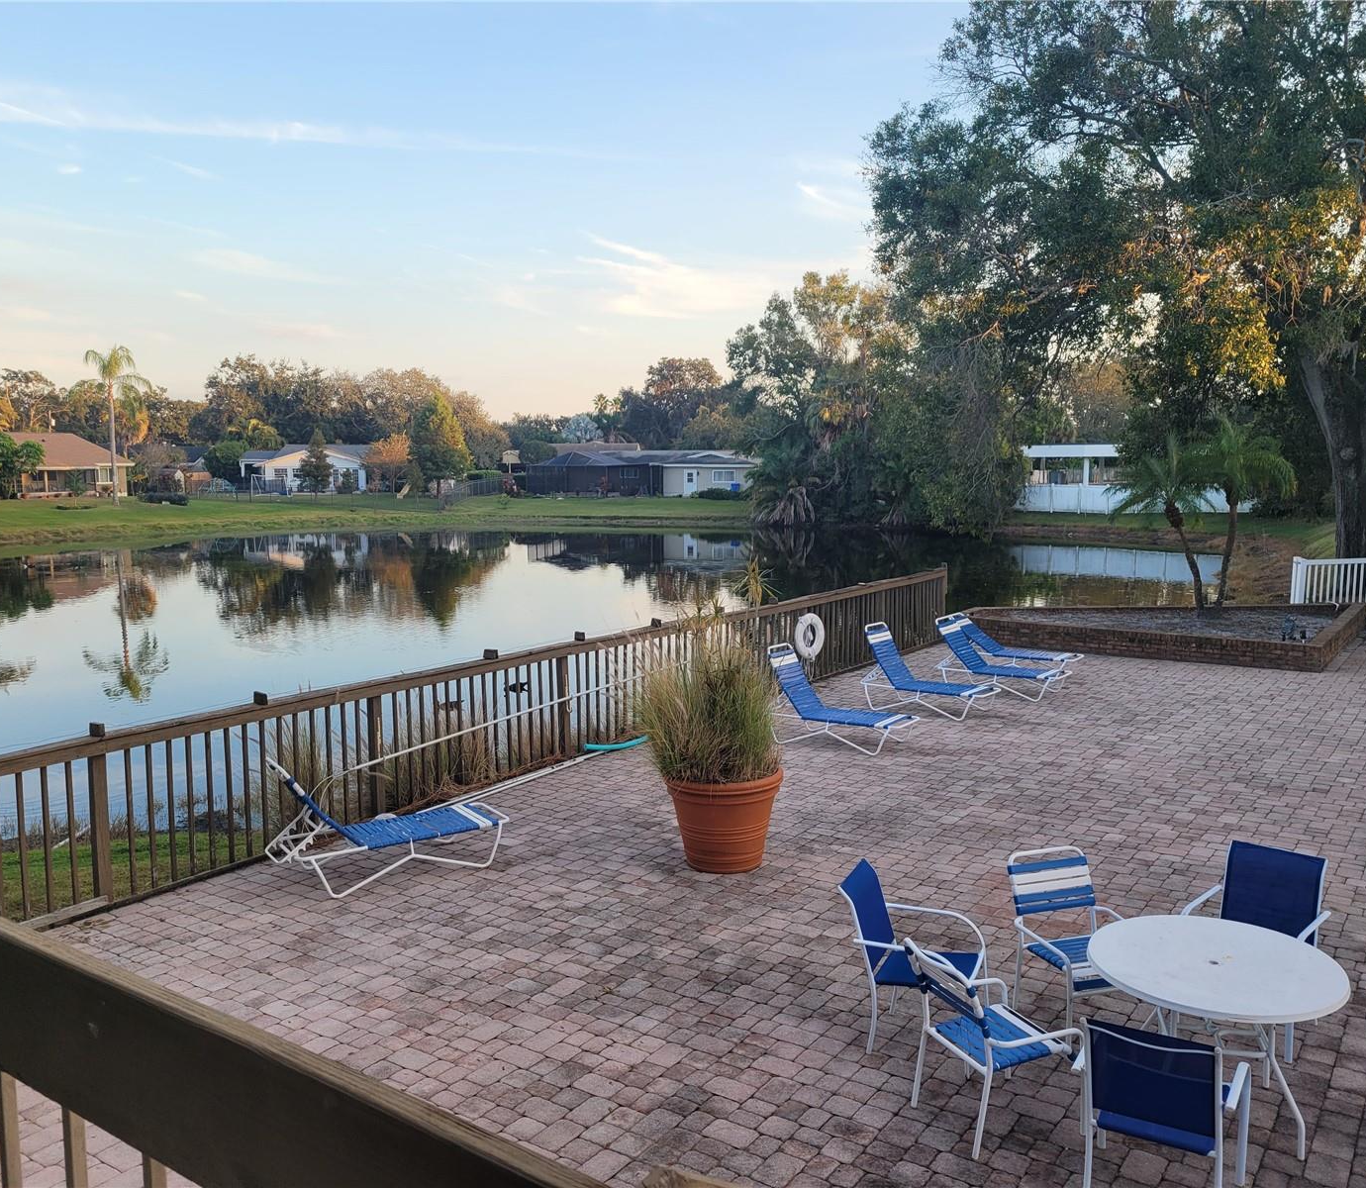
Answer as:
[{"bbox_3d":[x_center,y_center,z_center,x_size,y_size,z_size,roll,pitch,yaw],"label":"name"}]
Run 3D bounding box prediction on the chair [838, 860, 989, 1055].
[{"bbox_3d":[1.216,1.934,6.255,0.693,0.856,0.574,2,7,24],"label":"chair"}]

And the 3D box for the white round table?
[{"bbox_3d":[2.468,2.066,5.566,1.120,0.722,1.120,-1,6,0],"label":"white round table"}]

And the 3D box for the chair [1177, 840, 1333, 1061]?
[{"bbox_3d":[3.091,1.898,6.422,0.583,0.851,0.708,6,9,44],"label":"chair"}]

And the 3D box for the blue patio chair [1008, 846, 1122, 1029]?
[{"bbox_3d":[2.130,1.903,6.344,0.574,0.880,0.669,-2,7,-15],"label":"blue patio chair"}]

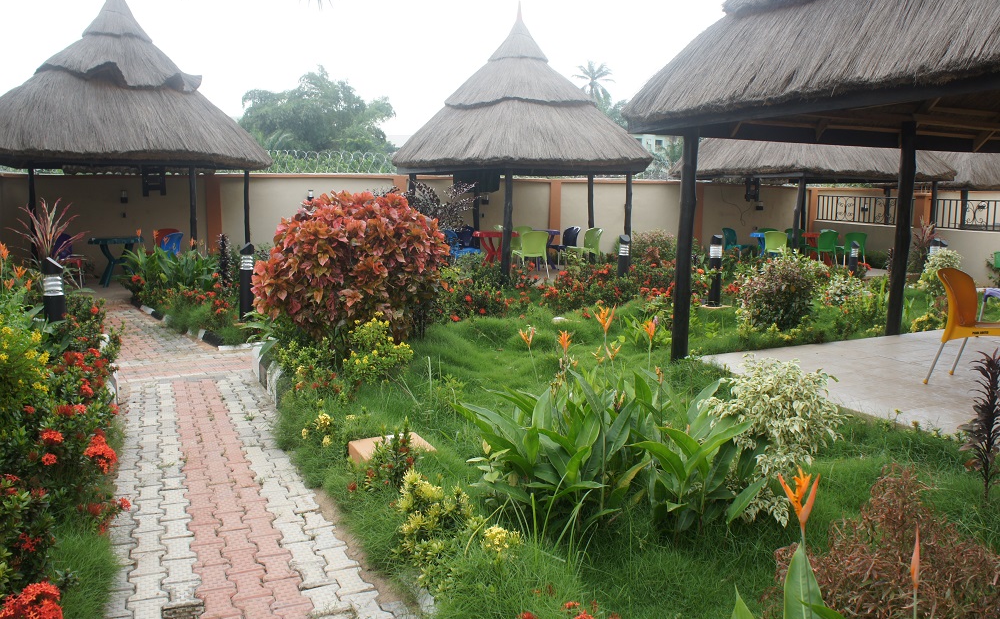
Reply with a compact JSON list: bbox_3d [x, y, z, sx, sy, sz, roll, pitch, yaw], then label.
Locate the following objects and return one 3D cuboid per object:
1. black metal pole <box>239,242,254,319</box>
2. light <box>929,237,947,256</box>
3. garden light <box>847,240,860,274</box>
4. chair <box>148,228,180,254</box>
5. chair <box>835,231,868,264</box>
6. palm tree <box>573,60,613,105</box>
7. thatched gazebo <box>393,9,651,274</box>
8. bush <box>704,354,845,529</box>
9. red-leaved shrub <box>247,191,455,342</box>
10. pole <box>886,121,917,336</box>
[{"bbox_3d":[-2.954,-0.322,8.750,0.160,0.920,0.160,-1,8,-11],"label":"black metal pole"},{"bbox_3d":[6.706,-0.619,11.500,0.160,0.900,0.160,3,8,16],"label":"light"},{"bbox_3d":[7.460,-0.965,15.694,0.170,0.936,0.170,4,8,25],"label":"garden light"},{"bbox_3d":[-5.652,-0.910,12.700,0.500,0.840,0.540,4,8,21],"label":"chair"},{"bbox_3d":[7.794,-1.253,16.500,0.500,0.840,0.540,0,8,-6],"label":"chair"},{"bbox_3d":[10.088,-17.880,80.000,4.600,17.200,4.600,1,8,0],"label":"palm tree"},{"bbox_3d":[0.440,-3.243,14.701,4.950,5.172,4.900,1,8,1],"label":"thatched gazebo"},{"bbox_3d":[1.186,0.548,3.250,0.580,0.690,0.550,3,8,20],"label":"bush"},{"bbox_3d":[-1.357,-0.329,6.850,1.720,1.420,1.600,-1,8,-11],"label":"red-leaved shrub"},{"bbox_3d":[4.333,-0.849,8.071,0.150,2.276,0.150,5,9,28],"label":"pole"}]

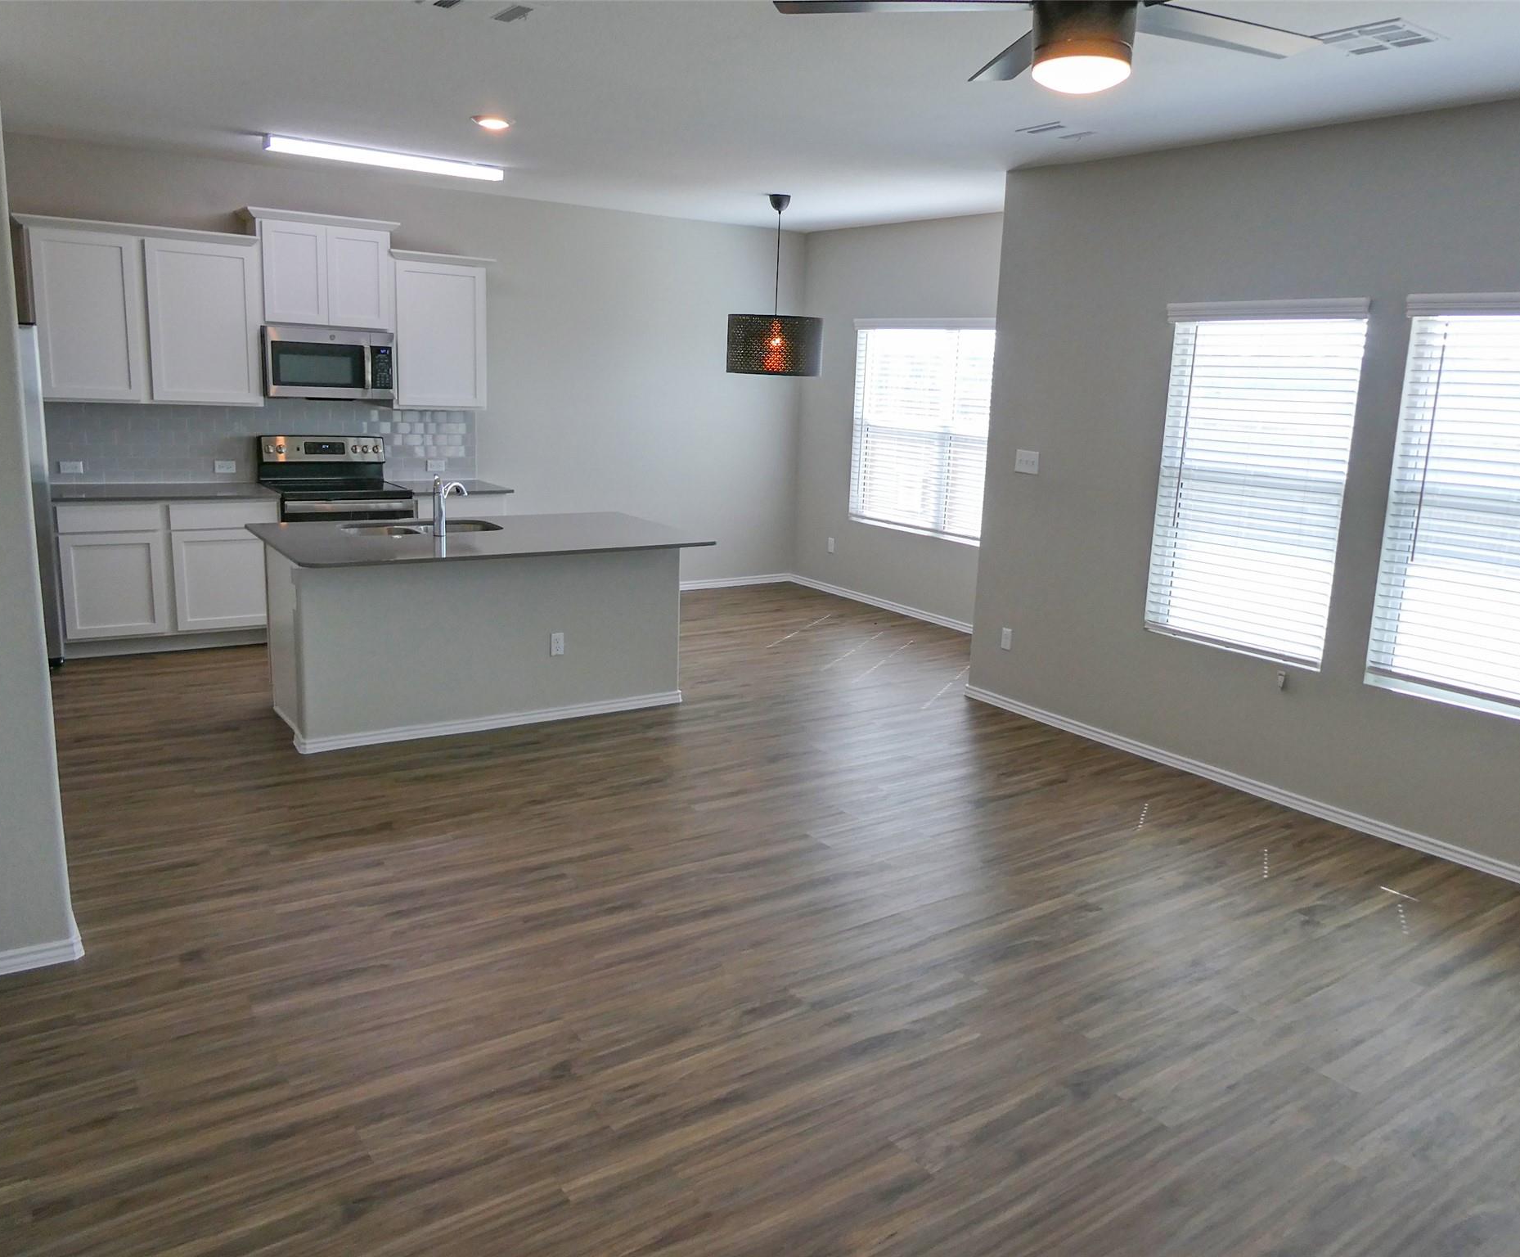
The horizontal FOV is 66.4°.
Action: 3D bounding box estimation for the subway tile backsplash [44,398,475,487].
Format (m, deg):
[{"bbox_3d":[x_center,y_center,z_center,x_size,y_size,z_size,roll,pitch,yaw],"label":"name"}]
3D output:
[{"bbox_3d":[-2.974,-1.155,7.199,2.505,0.468,0.017,-6,15,-34],"label":"subway tile backsplash"}]

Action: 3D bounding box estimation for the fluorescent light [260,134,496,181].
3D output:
[{"bbox_3d":[-1.970,-2.495,6.178,1.231,0.074,0.124,-6,15,-35],"label":"fluorescent light"}]

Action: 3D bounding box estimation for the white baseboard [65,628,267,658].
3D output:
[{"bbox_3d":[-3.310,0.082,6.582,1.092,0.099,0.020,-6,15,-35],"label":"white baseboard"}]

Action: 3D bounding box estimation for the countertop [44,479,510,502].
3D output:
[{"bbox_3d":[-2.804,-0.844,6.997,2.540,0.035,0.645,-6,15,-34],"label":"countertop"}]

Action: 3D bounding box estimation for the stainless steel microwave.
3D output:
[{"bbox_3d":[-2.638,-1.607,7.048,0.753,0.410,0.397,-6,15,-35],"label":"stainless steel microwave"}]

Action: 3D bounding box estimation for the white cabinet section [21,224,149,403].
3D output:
[{"bbox_3d":[-3.720,-1.709,6.408,0.516,0.911,0.320,-6,15,-34],"label":"white cabinet section"}]

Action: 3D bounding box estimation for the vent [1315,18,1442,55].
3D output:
[{"bbox_3d":[1.844,-1.742,3.460,0.315,0.020,0.285,-6,15,-34],"label":"vent"}]

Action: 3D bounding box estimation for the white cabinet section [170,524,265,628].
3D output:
[{"bbox_3d":[-3.204,-0.344,6.882,0.575,0.585,0.550,-6,15,-34],"label":"white cabinet section"}]

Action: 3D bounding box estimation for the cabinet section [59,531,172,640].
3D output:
[{"bbox_3d":[-3.675,-0.295,6.569,0.490,0.585,0.550,-6,15,-34],"label":"cabinet section"}]

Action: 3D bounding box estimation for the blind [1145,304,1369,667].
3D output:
[{"bbox_3d":[2.086,-0.649,5.013,0.084,1.465,0.907,-6,15,-35],"label":"blind"}]

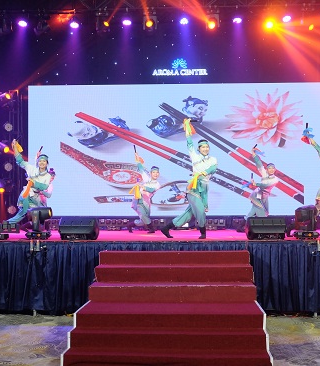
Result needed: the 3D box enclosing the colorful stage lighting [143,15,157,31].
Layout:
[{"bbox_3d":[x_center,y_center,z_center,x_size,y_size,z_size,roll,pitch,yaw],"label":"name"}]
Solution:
[{"bbox_3d":[-0.197,-3.329,11.400,0.300,0.360,0.300,0,-2,0],"label":"colorful stage lighting"}]

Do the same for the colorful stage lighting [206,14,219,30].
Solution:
[{"bbox_3d":[1.089,-3.329,11.400,0.300,0.360,0.300,-1,-2,6],"label":"colorful stage lighting"}]

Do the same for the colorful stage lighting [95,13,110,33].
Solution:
[{"bbox_3d":[-1.130,-3.183,10.900,0.300,0.420,0.290,0,-1,-18],"label":"colorful stage lighting"}]

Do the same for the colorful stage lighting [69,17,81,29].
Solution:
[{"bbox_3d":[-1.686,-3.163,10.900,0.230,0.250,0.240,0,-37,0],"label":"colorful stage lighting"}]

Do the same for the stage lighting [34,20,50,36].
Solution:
[{"bbox_3d":[-2.340,-3.124,10.900,0.310,0.400,0.310,-1,-1,29],"label":"stage lighting"}]

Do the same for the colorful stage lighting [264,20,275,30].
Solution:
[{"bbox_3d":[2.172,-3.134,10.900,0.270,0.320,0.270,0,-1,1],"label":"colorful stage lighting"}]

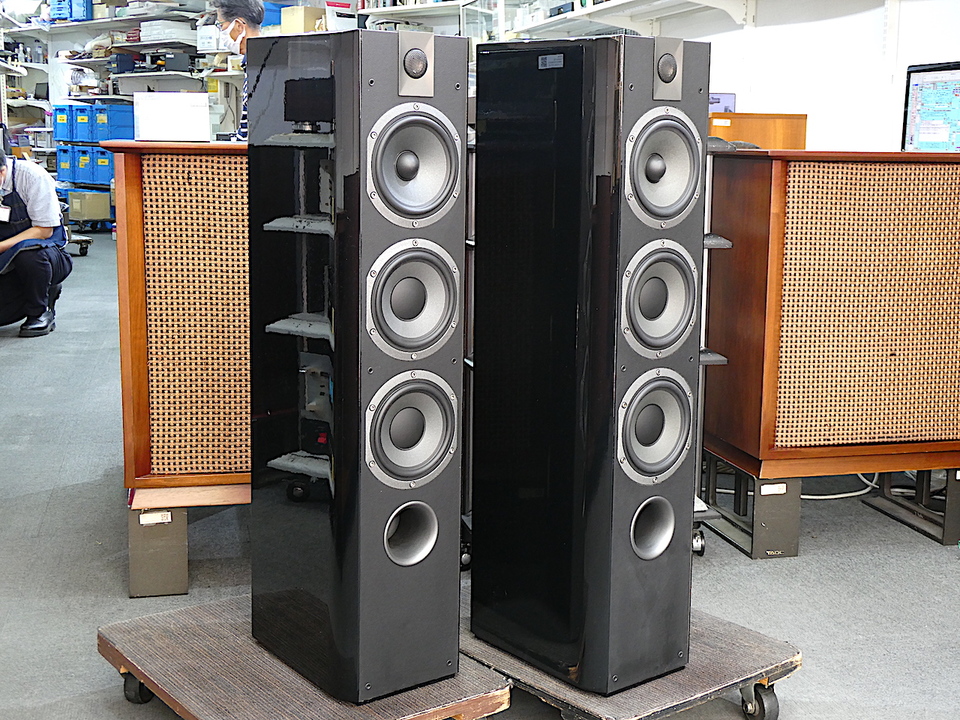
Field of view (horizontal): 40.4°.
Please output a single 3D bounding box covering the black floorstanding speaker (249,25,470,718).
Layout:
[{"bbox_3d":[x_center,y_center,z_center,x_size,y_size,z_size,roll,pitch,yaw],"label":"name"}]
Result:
[{"bbox_3d":[-0.199,0.001,2.062,0.230,0.991,0.333,-7,12,-38],"label":"black floorstanding speaker"}]

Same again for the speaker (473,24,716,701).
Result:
[{"bbox_3d":[0.168,-0.001,2.104,0.230,0.991,0.333,-8,13,-39],"label":"speaker"}]

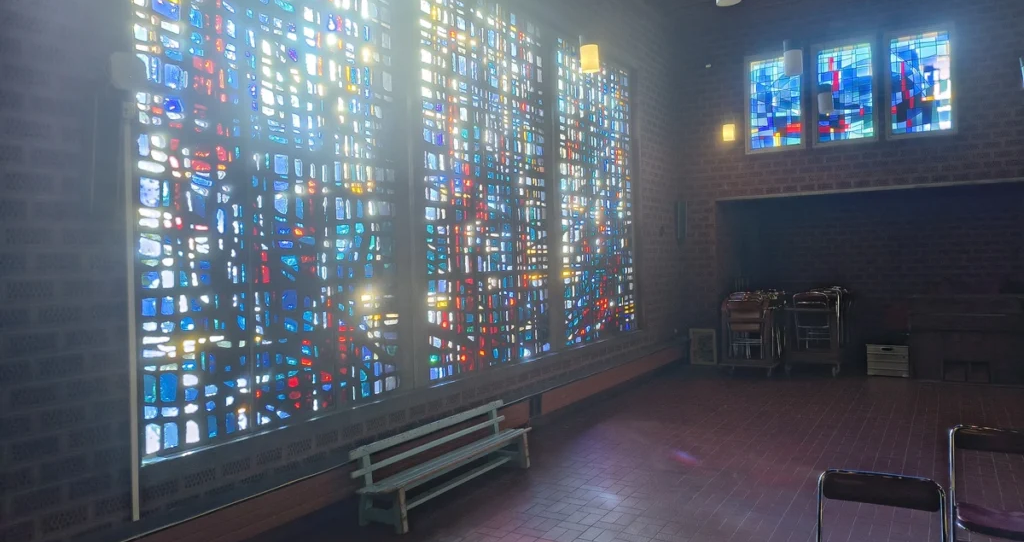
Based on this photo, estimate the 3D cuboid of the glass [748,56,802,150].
[{"bbox_3d":[3.961,-2.501,10.672,0.731,1.315,0.100,-1,1,32],"label":"glass"}]

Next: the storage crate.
[{"bbox_3d":[5.026,1.172,9.466,0.494,0.415,0.360,-1,1,32],"label":"storage crate"}]

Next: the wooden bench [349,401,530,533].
[{"bbox_3d":[-0.413,1.354,5.100,0.370,0.480,1.820,-1,1,32],"label":"wooden bench"}]

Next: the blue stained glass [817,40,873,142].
[{"bbox_3d":[4.771,-2.545,10.173,0.742,1.360,0.100,-1,1,32],"label":"blue stained glass"}]

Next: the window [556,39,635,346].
[{"bbox_3d":[1.150,-0.940,9.301,0.120,3.728,2.250,-1,1,32],"label":"window"}]

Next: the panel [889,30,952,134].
[{"bbox_3d":[5.566,-2.569,9.683,0.726,1.328,0.100,-1,1,32],"label":"panel"}]

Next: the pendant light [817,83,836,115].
[{"bbox_3d":[3.737,-2.041,8.450,0.165,0.345,0.165,-1,1,32],"label":"pendant light"}]

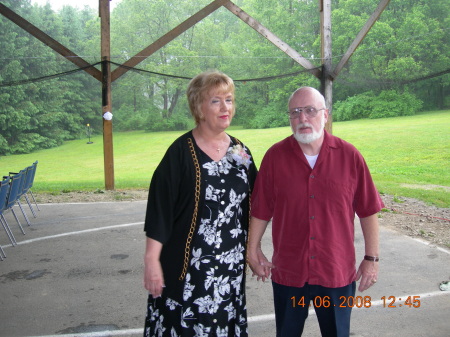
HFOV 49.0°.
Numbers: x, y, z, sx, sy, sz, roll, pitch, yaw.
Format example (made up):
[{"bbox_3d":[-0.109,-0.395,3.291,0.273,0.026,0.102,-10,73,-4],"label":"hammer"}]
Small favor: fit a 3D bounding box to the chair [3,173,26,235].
[{"bbox_3d":[-2.915,0.514,6.300,0.570,0.860,0.590,-2,6,-13],"label":"chair"}]

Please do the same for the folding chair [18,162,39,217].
[{"bbox_3d":[-3.219,0.406,7.486,0.570,0.860,0.590,-3,6,-15],"label":"folding chair"}]

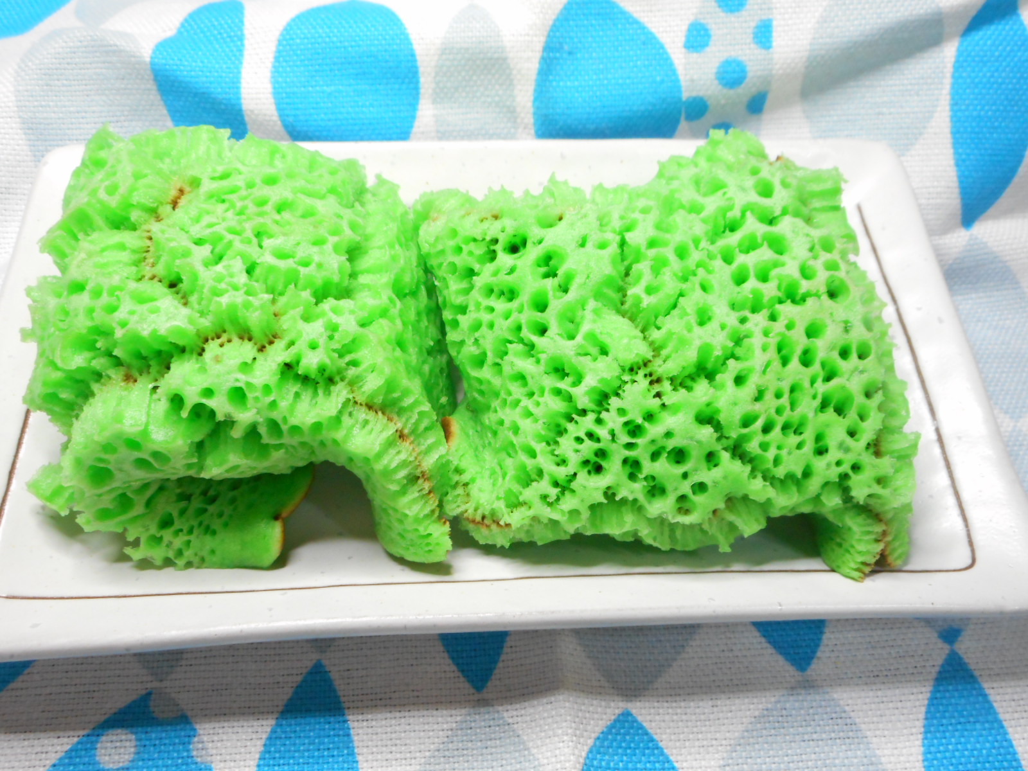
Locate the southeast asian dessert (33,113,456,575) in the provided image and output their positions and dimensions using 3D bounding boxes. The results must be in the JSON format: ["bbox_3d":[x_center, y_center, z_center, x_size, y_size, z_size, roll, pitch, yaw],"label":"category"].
[{"bbox_3d":[-0.050,-0.009,0.216,0.076,0.048,0.081,-1,57,-2],"label":"southeast asian dessert"}]

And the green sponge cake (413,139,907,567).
[{"bbox_3d":[0.027,-0.008,0.220,0.095,0.044,0.086,-2,57,-3],"label":"green sponge cake"}]

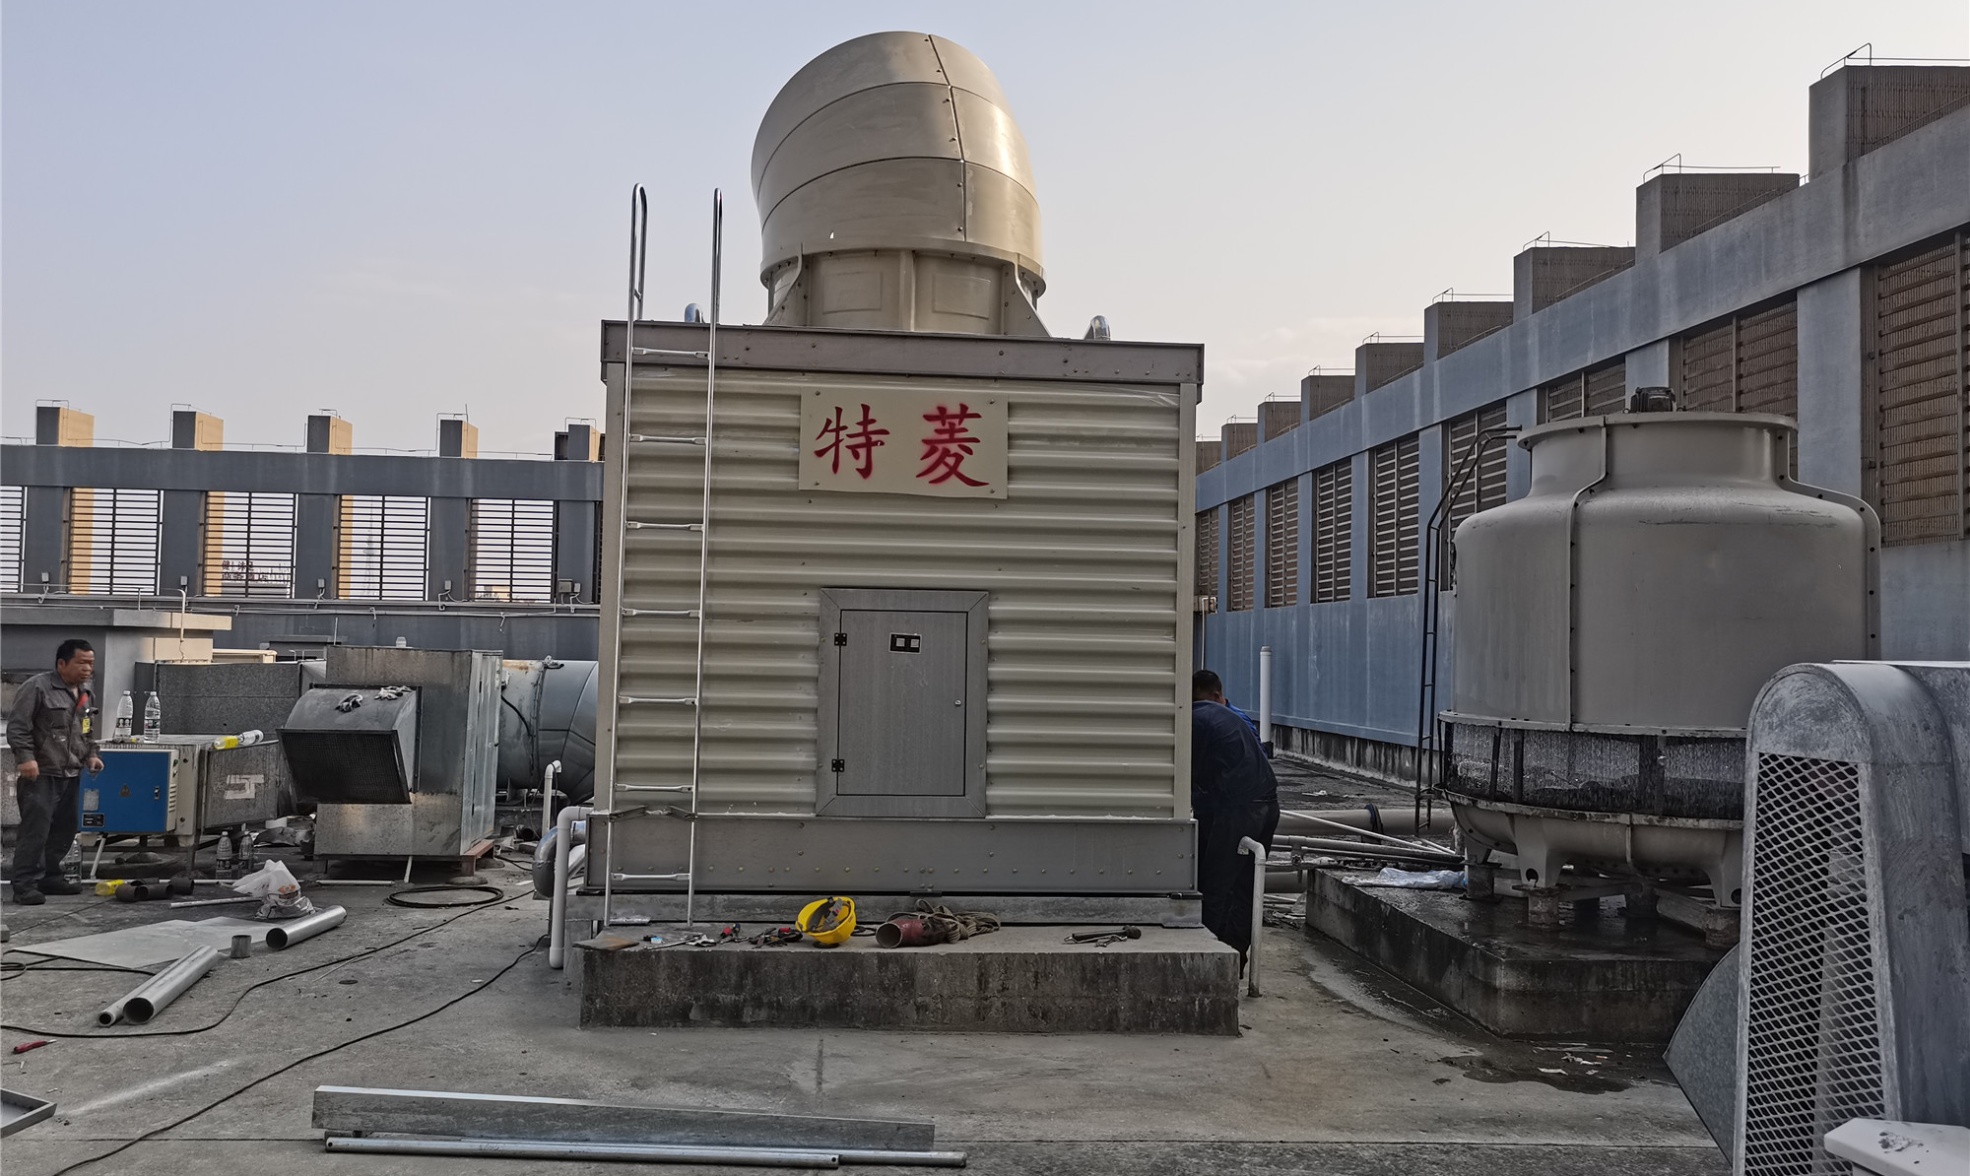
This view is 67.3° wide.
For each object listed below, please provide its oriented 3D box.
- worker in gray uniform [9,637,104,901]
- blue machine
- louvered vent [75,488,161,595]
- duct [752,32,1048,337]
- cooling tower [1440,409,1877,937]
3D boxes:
[{"bbox_3d":[-5.814,1.128,9.248,0.430,1.614,0.510,1,-3,4],"label":"worker in gray uniform"},{"bbox_3d":[-5.789,1.371,10.147,0.589,0.571,0.400,1,-3,-6],"label":"blue machine"},{"bbox_3d":[-17.299,-0.942,29.433,1.683,2.132,0.150,1,-3,-6],"label":"louvered vent"},{"bbox_3d":[-0.462,-2.103,8.334,1.602,1.856,1.662,2,-3,-27],"label":"duct"},{"bbox_3d":[3.433,0.425,7.851,2.041,2.567,2.041,1,-3,-6],"label":"cooling tower"}]

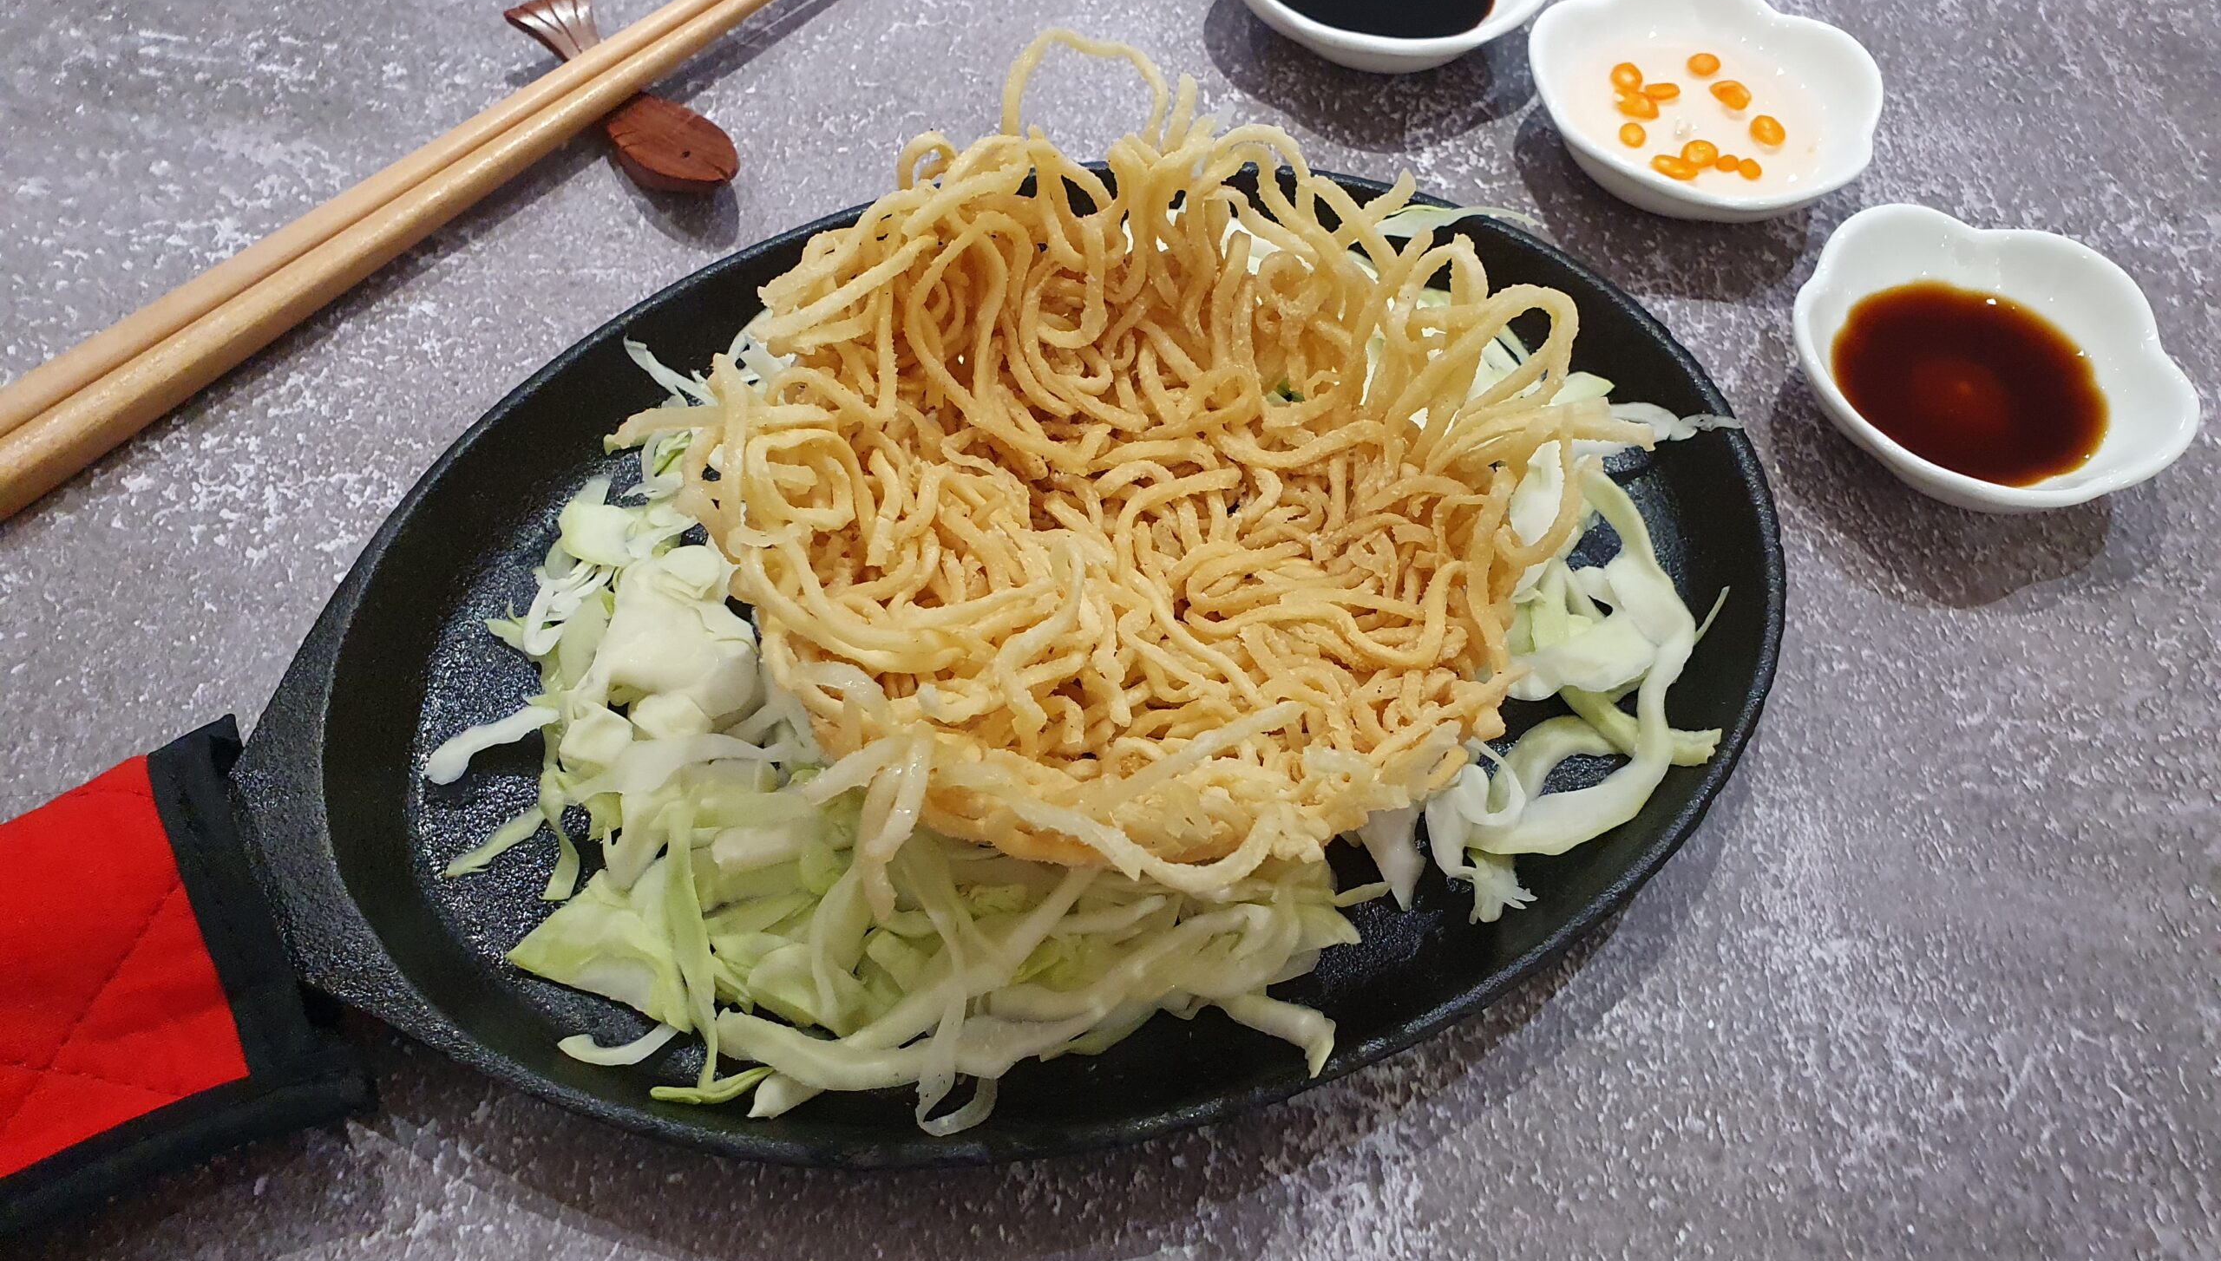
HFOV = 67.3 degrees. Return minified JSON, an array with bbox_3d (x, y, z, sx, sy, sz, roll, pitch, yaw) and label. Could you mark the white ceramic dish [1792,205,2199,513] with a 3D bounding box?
[{"bbox_3d":[0.163,-0.047,0.319,0.073,0.025,0.073,2,58,-3],"label":"white ceramic dish"}]

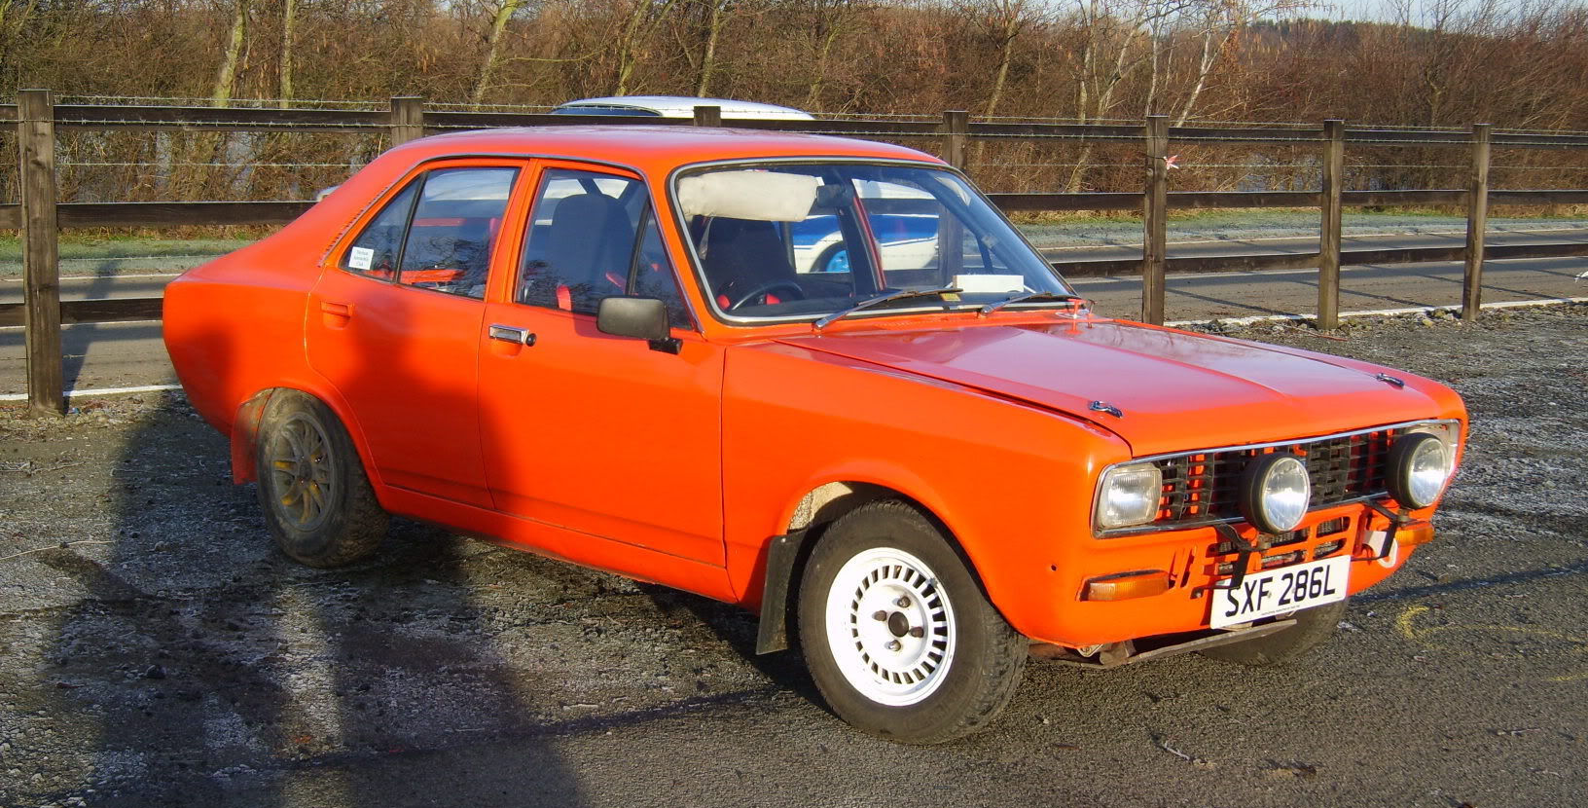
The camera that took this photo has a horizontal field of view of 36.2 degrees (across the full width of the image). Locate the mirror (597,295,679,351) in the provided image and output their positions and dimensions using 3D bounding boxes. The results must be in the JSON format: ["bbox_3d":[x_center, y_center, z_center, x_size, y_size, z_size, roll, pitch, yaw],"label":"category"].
[{"bbox_3d":[-0.381,-0.194,5.920,0.185,0.132,0.085,-2,8,-26],"label":"mirror"}]

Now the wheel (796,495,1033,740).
[{"bbox_3d":[0.271,0.500,5.594,0.552,0.550,0.175,7,9,38],"label":"wheel"}]

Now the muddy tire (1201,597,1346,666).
[{"bbox_3d":[1.189,0.412,6.436,0.552,0.550,0.175,7,9,38],"label":"muddy tire"}]

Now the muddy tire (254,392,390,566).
[{"bbox_3d":[-1.432,0.205,7.389,0.162,0.586,0.586,-5,10,-42],"label":"muddy tire"}]

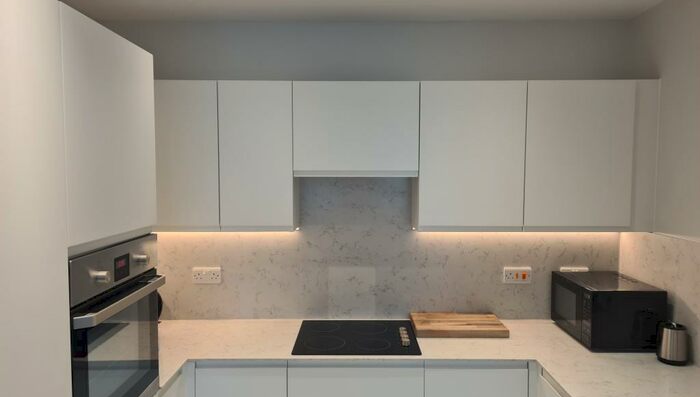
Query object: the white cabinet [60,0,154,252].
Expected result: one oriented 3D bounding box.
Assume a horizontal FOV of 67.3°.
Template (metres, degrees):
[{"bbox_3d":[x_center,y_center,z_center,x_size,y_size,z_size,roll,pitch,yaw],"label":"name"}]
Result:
[{"bbox_3d":[-1.010,-0.186,1.636,0.580,0.646,0.599,0,3,1],"label":"white cabinet"}]

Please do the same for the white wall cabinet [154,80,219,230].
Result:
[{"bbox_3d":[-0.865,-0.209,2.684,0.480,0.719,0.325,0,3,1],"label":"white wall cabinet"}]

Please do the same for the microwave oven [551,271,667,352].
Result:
[{"bbox_3d":[1.249,0.542,2.585,0.332,0.279,0.467,0,3,0],"label":"microwave oven"}]

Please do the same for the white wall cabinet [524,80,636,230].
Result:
[{"bbox_3d":[1.093,-0.206,2.659,0.513,0.719,0.325,0,3,1],"label":"white wall cabinet"}]

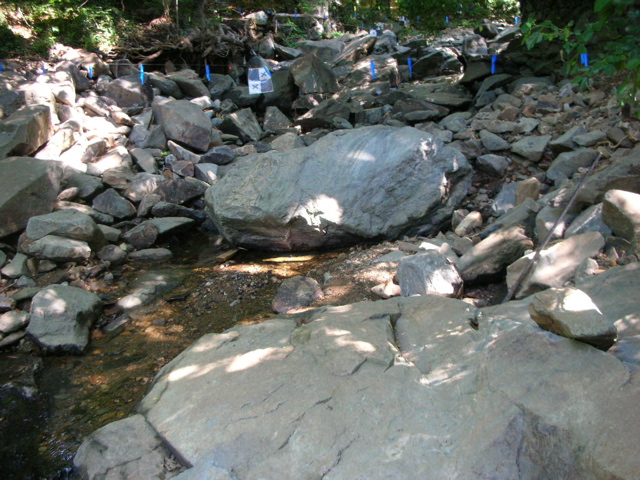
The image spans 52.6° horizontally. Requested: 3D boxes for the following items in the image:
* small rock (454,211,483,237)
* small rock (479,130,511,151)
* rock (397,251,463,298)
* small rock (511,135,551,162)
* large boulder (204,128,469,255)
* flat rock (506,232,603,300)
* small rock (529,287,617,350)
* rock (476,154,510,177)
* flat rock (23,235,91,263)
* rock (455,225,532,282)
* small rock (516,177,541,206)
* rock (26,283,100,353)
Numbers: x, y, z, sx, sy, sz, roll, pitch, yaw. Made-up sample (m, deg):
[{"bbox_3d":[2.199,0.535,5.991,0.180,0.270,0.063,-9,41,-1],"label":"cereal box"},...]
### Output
[{"bbox_3d":[0.918,-0.102,4.000,0.155,0.125,0.120,-2,20,0],"label":"small rock"},{"bbox_3d":[1.832,-1.046,6.800,0.321,0.189,0.250,4,20,11],"label":"small rock"},{"bbox_3d":[0.665,0.208,3.950,0.373,0.243,0.300,-4,20,-11],"label":"rock"},{"bbox_3d":[2.112,-0.930,6.500,0.349,0.236,0.300,-3,20,-9],"label":"small rock"},{"bbox_3d":[0.146,-0.452,5.400,2.178,0.901,1.150,-3,20,-8],"label":"large boulder"},{"bbox_3d":[1.418,0.141,3.900,0.586,0.334,0.360,-10,22,-26],"label":"flat rock"},{"bbox_3d":[1.012,0.312,2.600,0.321,0.199,0.240,9,22,23],"label":"small rock"},{"bbox_3d":[1.300,-0.555,4.850,0.230,0.130,0.190,-2,20,0],"label":"rock"},{"bbox_3d":[-1.909,0.059,4.700,0.431,0.130,0.340,3,20,8],"label":"flat rock"},{"bbox_3d":[0.949,0.084,3.520,0.420,0.190,0.200,-17,25,-35],"label":"rock"},{"bbox_3d":[1.379,-0.319,4.300,0.155,0.170,0.130,-2,20,0],"label":"small rock"},{"bbox_3d":[-1.204,0.372,3.050,0.310,0.200,0.280,-11,22,-22],"label":"rock"}]

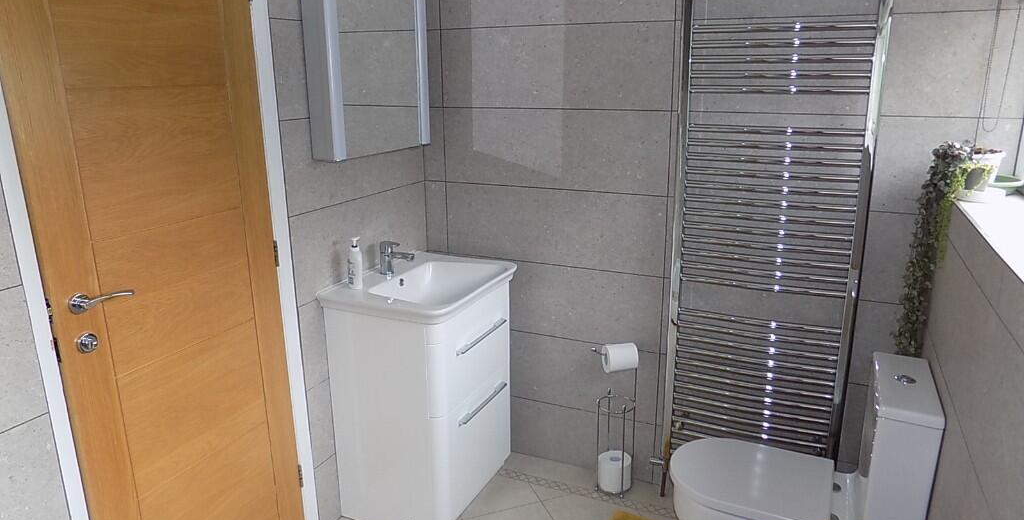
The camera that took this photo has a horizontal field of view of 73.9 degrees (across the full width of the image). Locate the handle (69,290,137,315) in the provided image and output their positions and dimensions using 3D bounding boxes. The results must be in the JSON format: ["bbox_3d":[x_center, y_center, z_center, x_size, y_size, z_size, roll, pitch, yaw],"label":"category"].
[{"bbox_3d":[-0.935,0.093,1.557,0.060,0.052,0.132,6,17,24],"label":"handle"}]

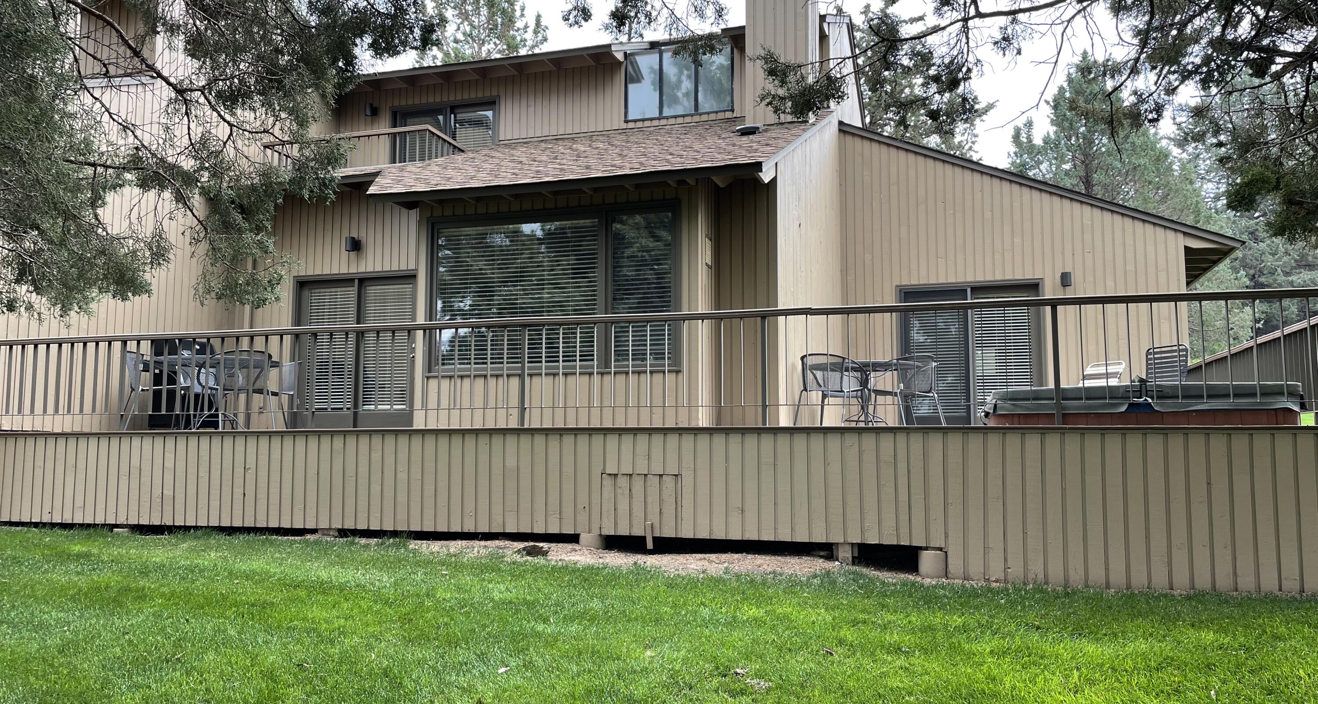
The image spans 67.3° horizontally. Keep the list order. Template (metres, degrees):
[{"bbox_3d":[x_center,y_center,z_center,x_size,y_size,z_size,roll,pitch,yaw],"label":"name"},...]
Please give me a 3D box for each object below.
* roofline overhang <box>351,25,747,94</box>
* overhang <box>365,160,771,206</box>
[{"bbox_3d":[-1.686,-4.407,14.731,6.570,0.360,0.600,-1,-5,17],"label":"roofline overhang"},{"bbox_3d":[-0.961,-1.636,9.523,4.100,0.240,0.400,-1,-5,17],"label":"overhang"}]

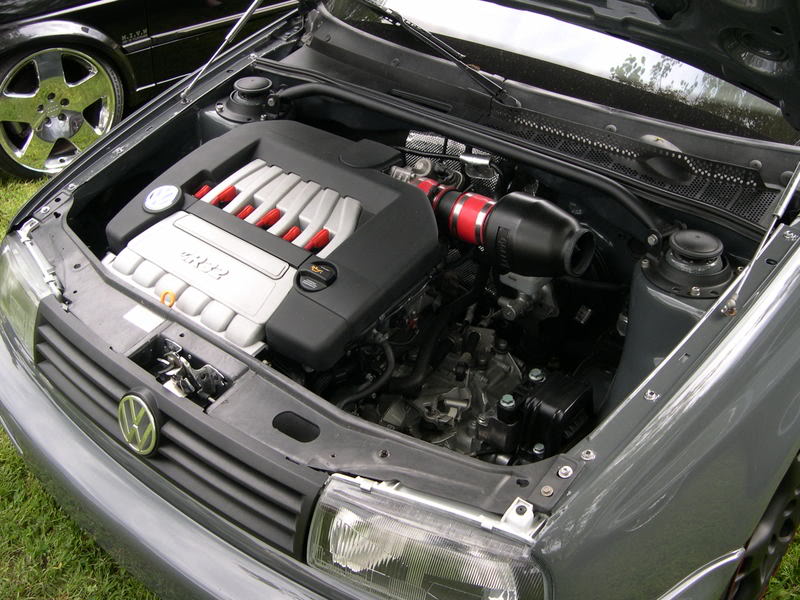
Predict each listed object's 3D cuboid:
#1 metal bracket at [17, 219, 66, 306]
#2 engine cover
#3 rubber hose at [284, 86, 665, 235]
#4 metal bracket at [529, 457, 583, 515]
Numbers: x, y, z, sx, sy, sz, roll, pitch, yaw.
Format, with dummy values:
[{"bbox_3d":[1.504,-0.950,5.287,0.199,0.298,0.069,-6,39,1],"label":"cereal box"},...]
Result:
[{"bbox_3d":[-0.697,-0.086,1.733,0.057,0.037,0.295,-20,39,-27],"label":"metal bracket"},{"bbox_3d":[-0.239,-0.149,1.777,0.652,0.130,0.517,26,54,32],"label":"engine cover"},{"bbox_3d":[0.089,-0.322,1.810,0.970,0.068,0.062,26,41,32],"label":"rubber hose"},{"bbox_3d":[0.213,0.251,1.213,0.040,0.012,0.085,26,54,32],"label":"metal bracket"}]

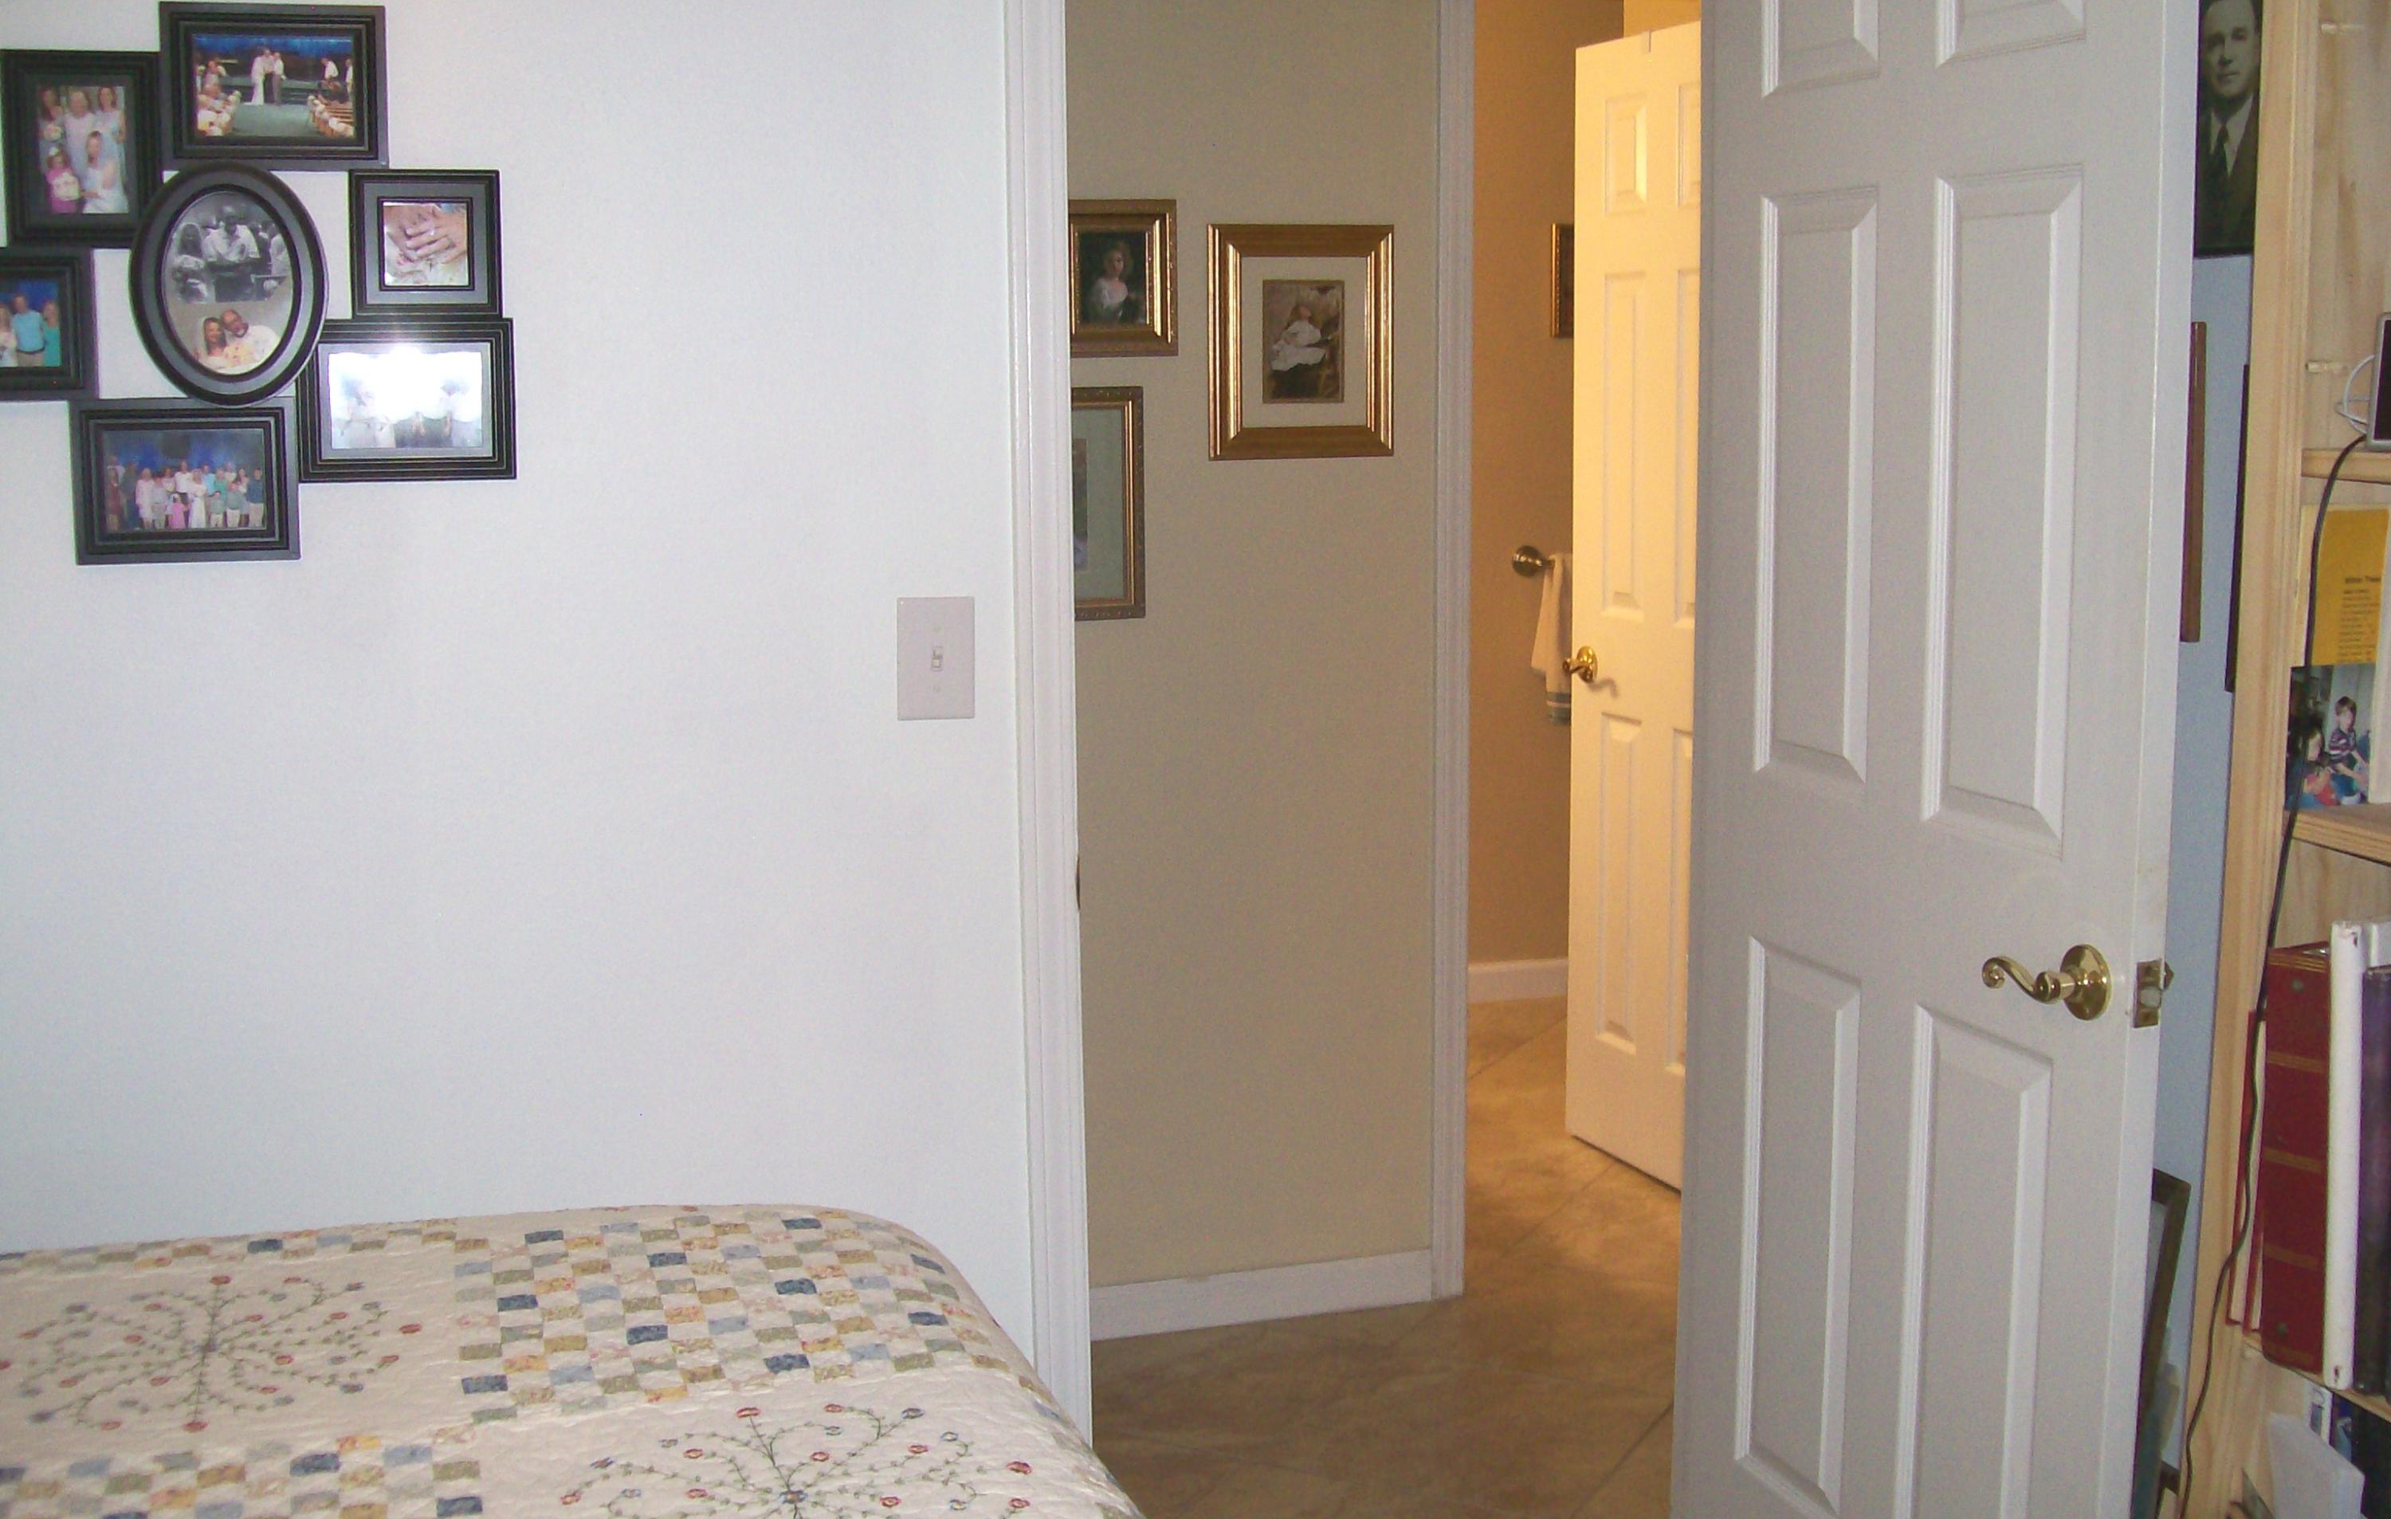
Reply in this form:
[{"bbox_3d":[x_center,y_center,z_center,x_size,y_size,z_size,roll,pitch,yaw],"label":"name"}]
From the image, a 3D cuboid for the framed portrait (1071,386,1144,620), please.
[{"bbox_3d":[-0.203,-0.365,3.586,0.270,0.335,0.022,-3,9,-16],"label":"framed portrait"}]

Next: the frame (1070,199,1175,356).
[{"bbox_3d":[-0.117,-0.688,3.561,0.193,0.222,0.026,-3,9,-16],"label":"frame"}]

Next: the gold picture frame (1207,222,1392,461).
[{"bbox_3d":[0.155,-0.612,3.654,0.283,0.338,0.026,-3,9,-16],"label":"gold picture frame"}]

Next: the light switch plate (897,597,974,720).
[{"bbox_3d":[-0.259,-0.101,2.492,0.077,0.122,0.012,-3,9,-16],"label":"light switch plate"}]

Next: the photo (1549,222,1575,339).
[{"bbox_3d":[0.902,-1.085,5.651,0.205,0.256,0.022,-3,9,-16],"label":"photo"}]

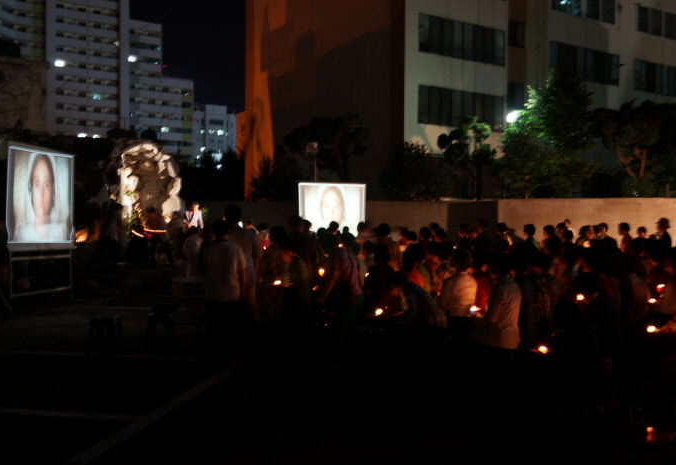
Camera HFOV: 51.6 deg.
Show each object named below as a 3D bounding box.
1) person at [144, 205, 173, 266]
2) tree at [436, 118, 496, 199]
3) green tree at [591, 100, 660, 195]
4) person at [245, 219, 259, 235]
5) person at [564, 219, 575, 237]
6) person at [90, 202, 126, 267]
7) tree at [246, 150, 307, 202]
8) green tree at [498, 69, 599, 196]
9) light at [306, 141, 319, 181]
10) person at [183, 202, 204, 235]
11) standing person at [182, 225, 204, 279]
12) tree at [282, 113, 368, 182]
[{"bbox_3d":[-4.493,0.105,17.508,0.680,1.512,0.520,0,1,6],"label":"person"},{"bbox_3d":[4.411,-1.894,24.021,2.050,4.175,1.900,0,1,0],"label":"tree"},{"bbox_3d":[8.840,-1.854,21.522,2.200,4.411,2.100,0,1,0],"label":"green tree"},{"bbox_3d":[-2.177,0.538,17.509,0.480,1.741,0.360,1,1,37],"label":"person"},{"bbox_3d":[5.881,0.564,17.809,0.480,1.805,0.350,0,1,-18],"label":"person"},{"bbox_3d":[-5.678,0.056,17.308,0.850,1.596,0.550,0,1,-6],"label":"person"},{"bbox_3d":[-2.287,-1.501,26.016,2.300,3.246,2.200,0,1,0],"label":"tree"},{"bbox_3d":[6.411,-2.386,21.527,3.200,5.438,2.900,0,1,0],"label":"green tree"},{"bbox_3d":[-0.930,-1.565,25.017,0.430,3.414,0.430,0,1,0],"label":"light"},{"bbox_3d":[-3.720,0.056,18.008,0.520,1.672,0.360,0,1,-3],"label":"person"},{"bbox_3d":[-3.410,0.634,16.508,0.500,1.551,0.380,0,1,-20],"label":"standing person"},{"bbox_3d":[-0.483,-2.254,27.024,3.300,4.760,3.000,0,1,0],"label":"tree"}]

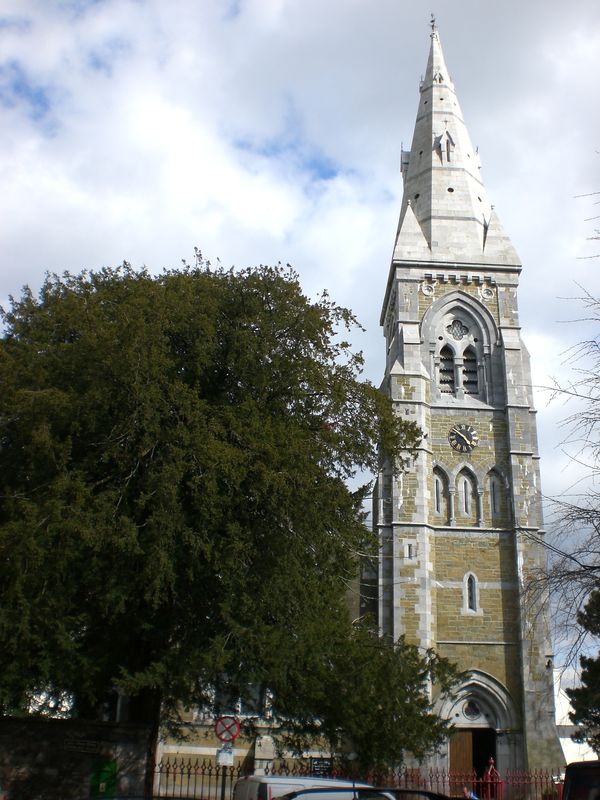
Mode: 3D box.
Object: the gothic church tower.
[{"bbox_3d":[7.944,-3.353,47.787,7.973,45.836,7.638,2,-24,0],"label":"gothic church tower"}]

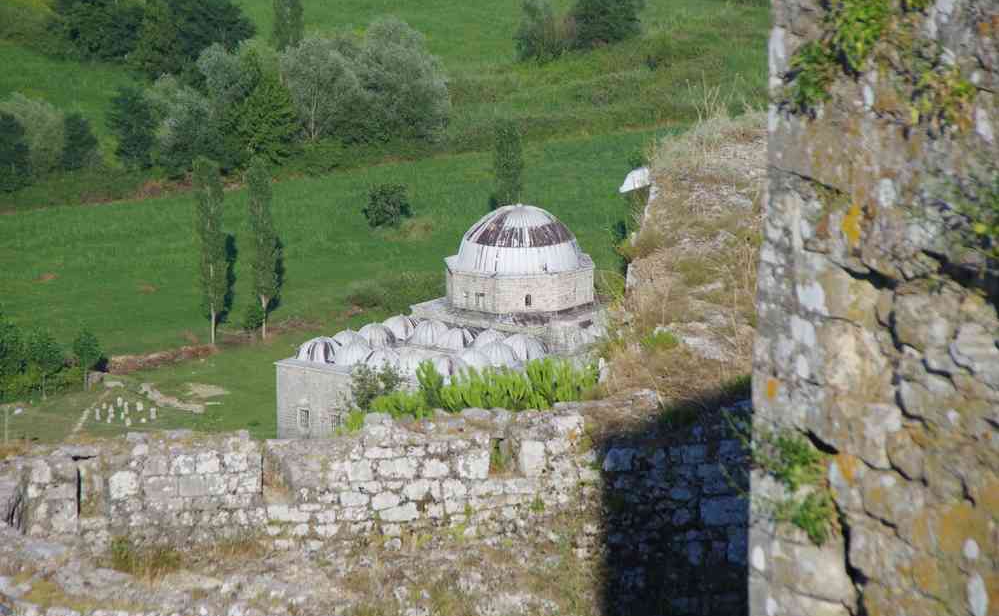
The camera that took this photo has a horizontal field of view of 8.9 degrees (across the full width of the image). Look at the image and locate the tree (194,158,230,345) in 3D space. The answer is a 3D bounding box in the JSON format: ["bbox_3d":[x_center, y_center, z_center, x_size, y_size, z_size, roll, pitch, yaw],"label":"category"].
[{"bbox_3d":[-24.986,-4.904,556.754,2.603,16.443,2.603,-2,12,0],"label":"tree"}]

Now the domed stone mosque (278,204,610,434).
[{"bbox_3d":[-2.574,1.200,523.362,18.575,17.375,26.055,9,16,40],"label":"domed stone mosque"}]

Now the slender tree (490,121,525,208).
[{"bbox_3d":[0.839,-11.893,596.396,2.785,11.525,2.785,-2,12,0],"label":"slender tree"}]

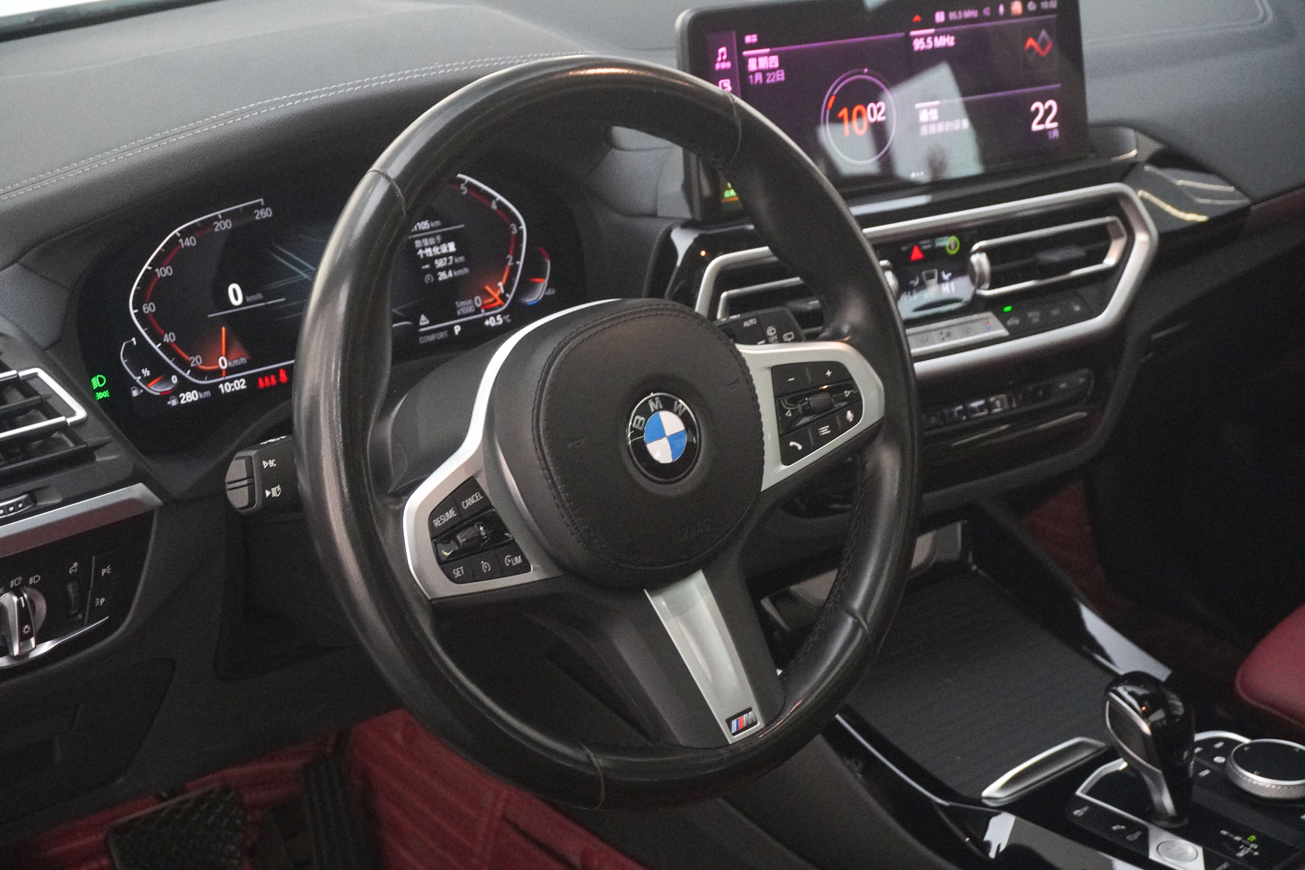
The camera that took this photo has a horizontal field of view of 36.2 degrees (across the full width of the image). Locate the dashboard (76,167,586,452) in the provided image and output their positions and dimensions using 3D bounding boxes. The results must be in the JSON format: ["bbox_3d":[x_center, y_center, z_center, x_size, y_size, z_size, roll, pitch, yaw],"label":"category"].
[{"bbox_3d":[-0.177,-0.092,1.178,0.328,0.130,0.042,-17,9,-37],"label":"dashboard"}]

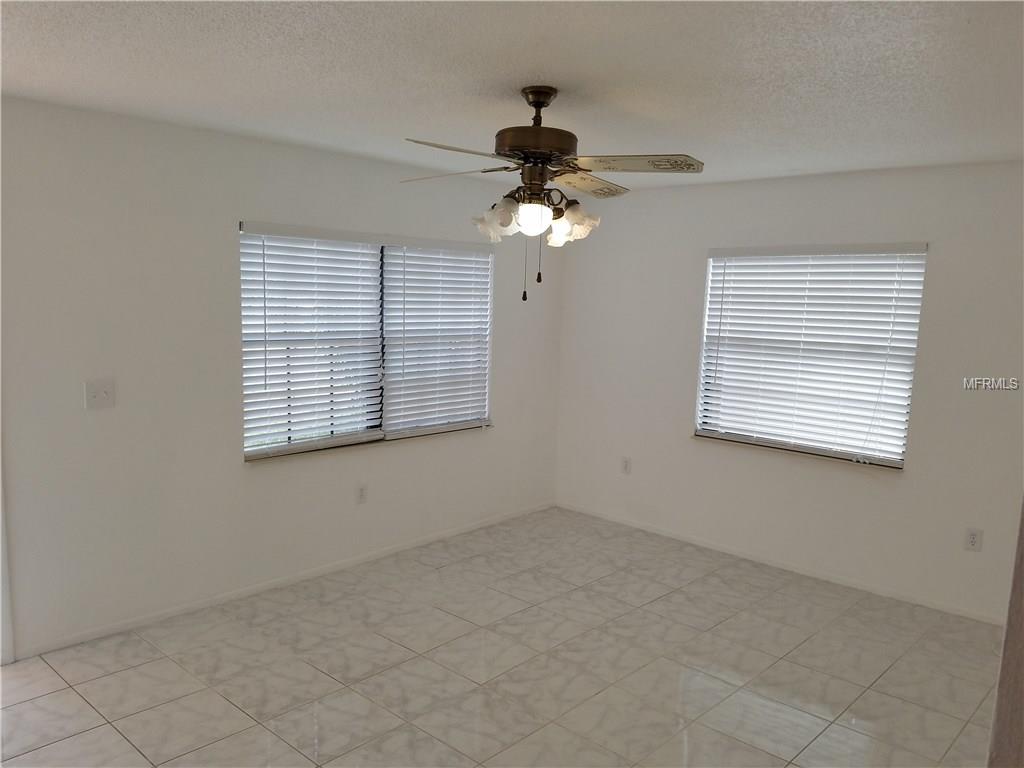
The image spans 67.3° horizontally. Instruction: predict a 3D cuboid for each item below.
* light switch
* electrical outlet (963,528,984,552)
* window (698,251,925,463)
[{"bbox_3d":[-1.882,0.046,3.523,0.020,0.125,0.127,7,9,42],"label":"light switch"},{"bbox_3d":[2.506,0.851,4.173,0.083,0.124,0.013,8,9,42],"label":"electrical outlet"},{"bbox_3d":[1.794,-0.208,4.781,1.335,1.275,0.100,8,9,42],"label":"window"}]

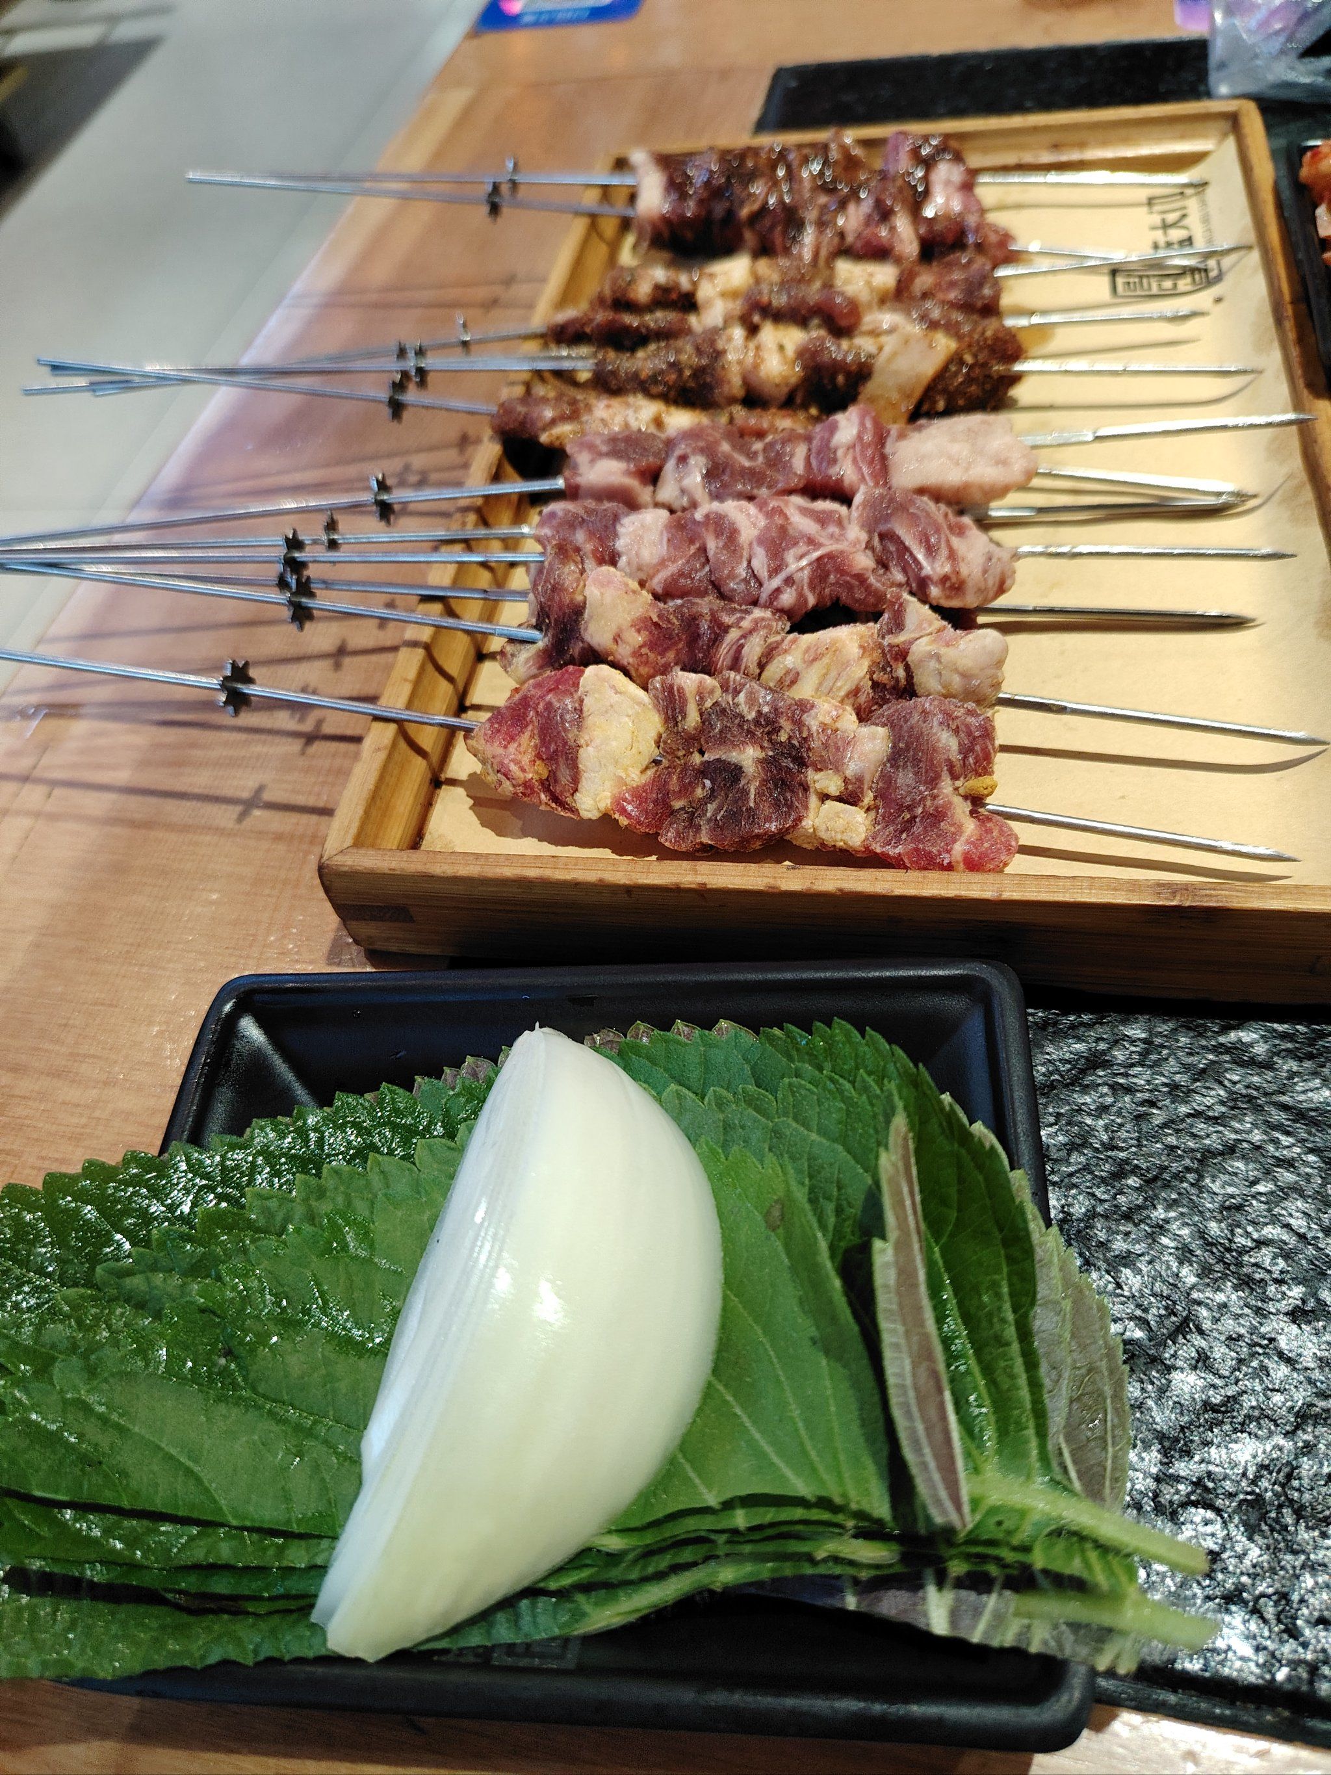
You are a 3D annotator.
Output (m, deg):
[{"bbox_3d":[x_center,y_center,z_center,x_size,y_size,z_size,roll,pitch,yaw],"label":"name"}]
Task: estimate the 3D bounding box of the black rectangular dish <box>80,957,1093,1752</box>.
[{"bbox_3d":[-0.016,0.077,0.225,0.164,0.034,0.127,-2,54,8],"label":"black rectangular dish"}]

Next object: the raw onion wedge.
[{"bbox_3d":[-0.018,0.061,0.184,0.044,0.043,0.099,10,56,16],"label":"raw onion wedge"}]

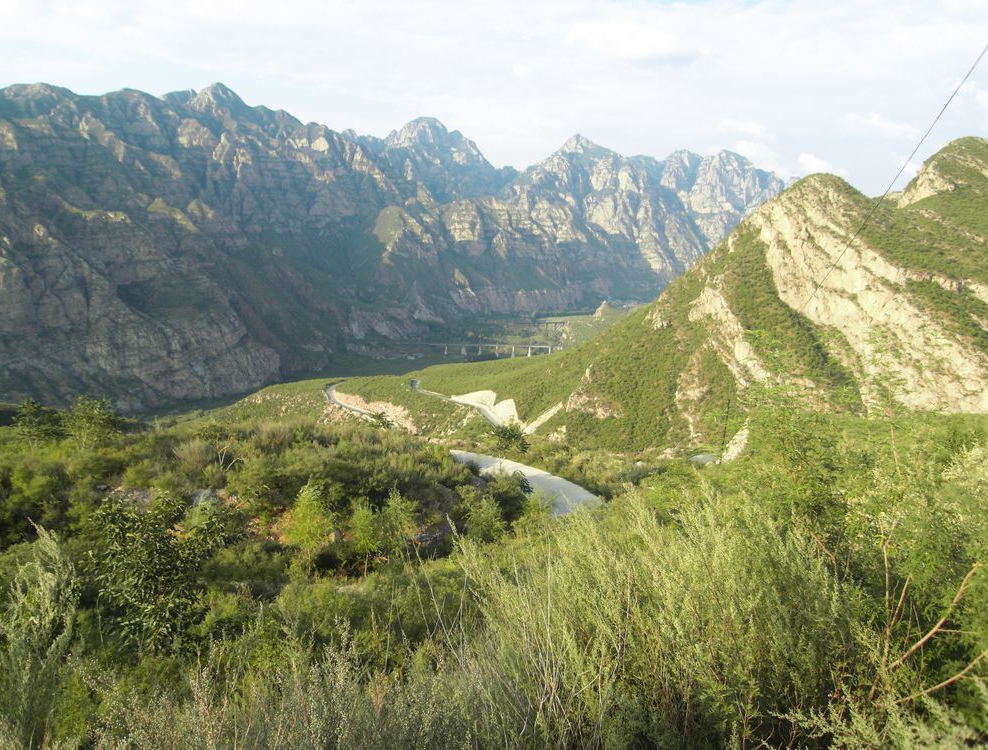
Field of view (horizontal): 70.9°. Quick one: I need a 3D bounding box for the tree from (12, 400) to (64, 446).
[{"bbox_3d":[-24.362,2.535,37.000,2.668,2.410,2.535,0,8,0],"label":"tree"}]

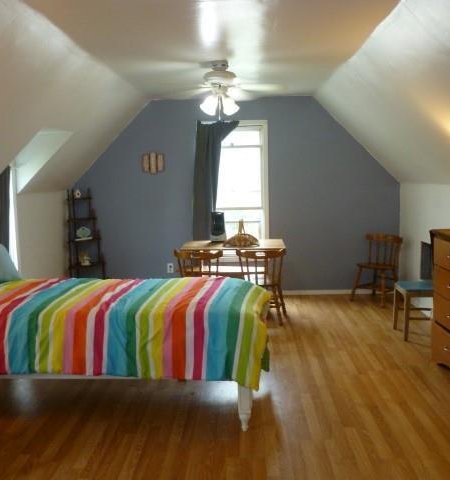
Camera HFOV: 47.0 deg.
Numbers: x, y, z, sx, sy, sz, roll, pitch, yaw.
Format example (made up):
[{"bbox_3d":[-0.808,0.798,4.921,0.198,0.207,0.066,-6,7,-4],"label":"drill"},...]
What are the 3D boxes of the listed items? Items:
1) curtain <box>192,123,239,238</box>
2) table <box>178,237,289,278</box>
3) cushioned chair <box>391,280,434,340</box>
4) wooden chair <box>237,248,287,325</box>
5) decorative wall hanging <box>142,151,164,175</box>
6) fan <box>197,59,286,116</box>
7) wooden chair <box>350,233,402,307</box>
[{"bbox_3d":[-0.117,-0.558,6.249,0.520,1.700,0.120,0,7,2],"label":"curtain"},{"bbox_3d":[0.086,0.412,5.714,1.090,0.750,0.740,0,7,2],"label":"table"},{"bbox_3d":[1.875,0.489,4.824,0.480,0.820,0.430,0,7,2],"label":"cushioned chair"},{"bbox_3d":[0.393,0.439,5.302,0.470,0.800,0.500,1,7,7],"label":"wooden chair"},{"bbox_3d":[-0.877,-0.928,6.293,0.280,0.270,0.030,0,7,2],"label":"decorative wall hanging"},{"bbox_3d":[-0.015,-1.233,4.199,1.120,0.450,1.120,0,7,2],"label":"fan"},{"bbox_3d":[1.830,0.334,6.135,0.480,0.800,0.460,-6,9,-38],"label":"wooden chair"}]

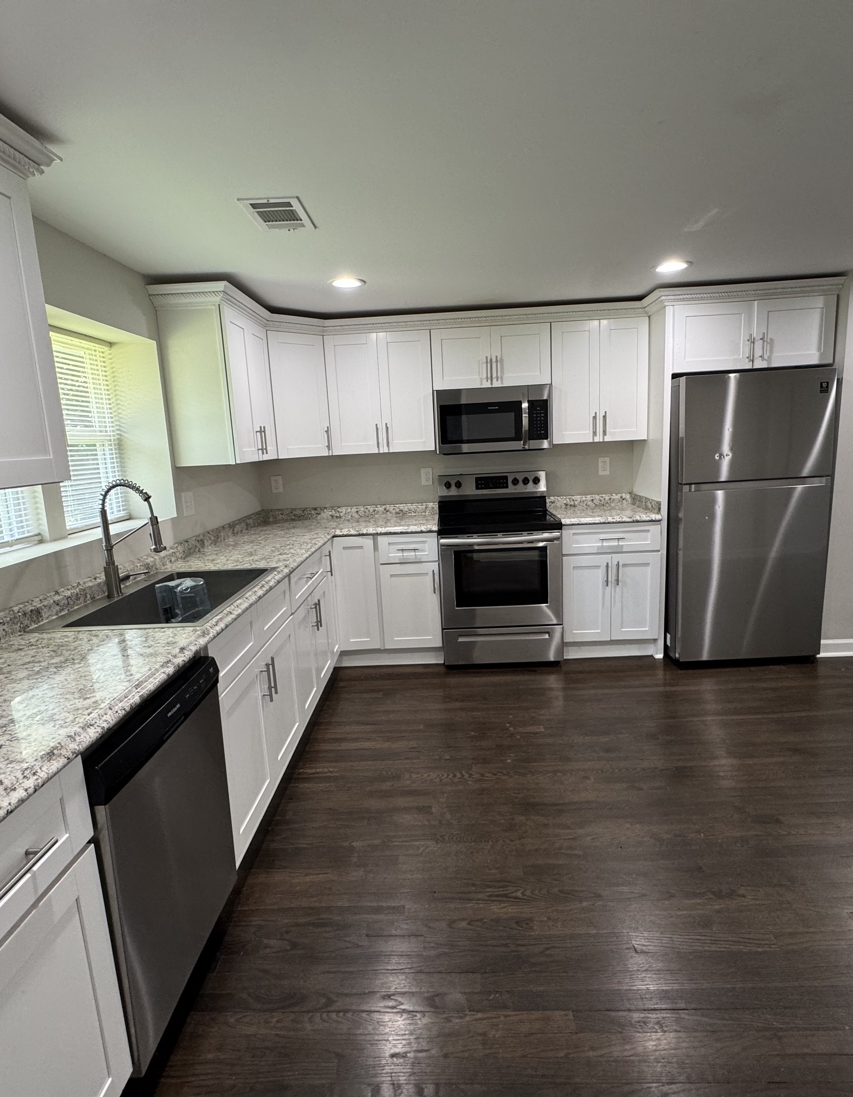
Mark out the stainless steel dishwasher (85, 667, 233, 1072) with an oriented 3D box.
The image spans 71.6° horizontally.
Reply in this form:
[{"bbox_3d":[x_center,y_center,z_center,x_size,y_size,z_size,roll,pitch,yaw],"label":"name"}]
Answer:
[{"bbox_3d":[-0.919,0.768,1.541,0.620,0.825,0.598,-2,10,3],"label":"stainless steel dishwasher"}]

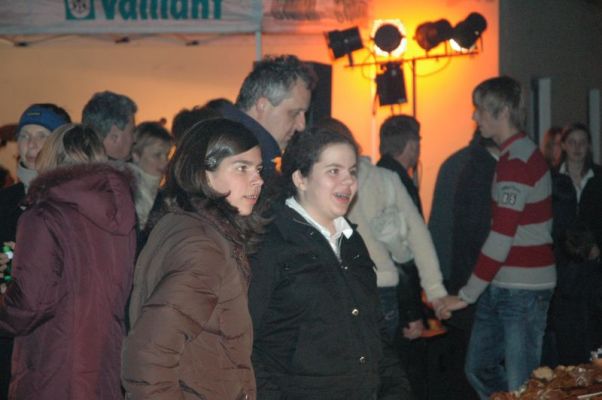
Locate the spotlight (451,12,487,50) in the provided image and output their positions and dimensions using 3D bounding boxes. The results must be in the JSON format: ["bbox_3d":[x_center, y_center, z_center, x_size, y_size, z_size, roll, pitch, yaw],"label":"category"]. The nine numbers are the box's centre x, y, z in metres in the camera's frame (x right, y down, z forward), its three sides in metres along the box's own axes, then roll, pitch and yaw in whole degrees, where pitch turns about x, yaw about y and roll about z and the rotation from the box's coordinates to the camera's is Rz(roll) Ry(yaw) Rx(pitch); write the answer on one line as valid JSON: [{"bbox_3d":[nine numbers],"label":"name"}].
[{"bbox_3d":[1.143,-1.149,12.000,0.220,0.220,0.300,-1,-23,-23],"label":"spotlight"}]

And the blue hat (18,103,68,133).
[{"bbox_3d":[-0.940,-0.286,6.400,0.190,0.135,0.220,1,2,17],"label":"blue hat"}]

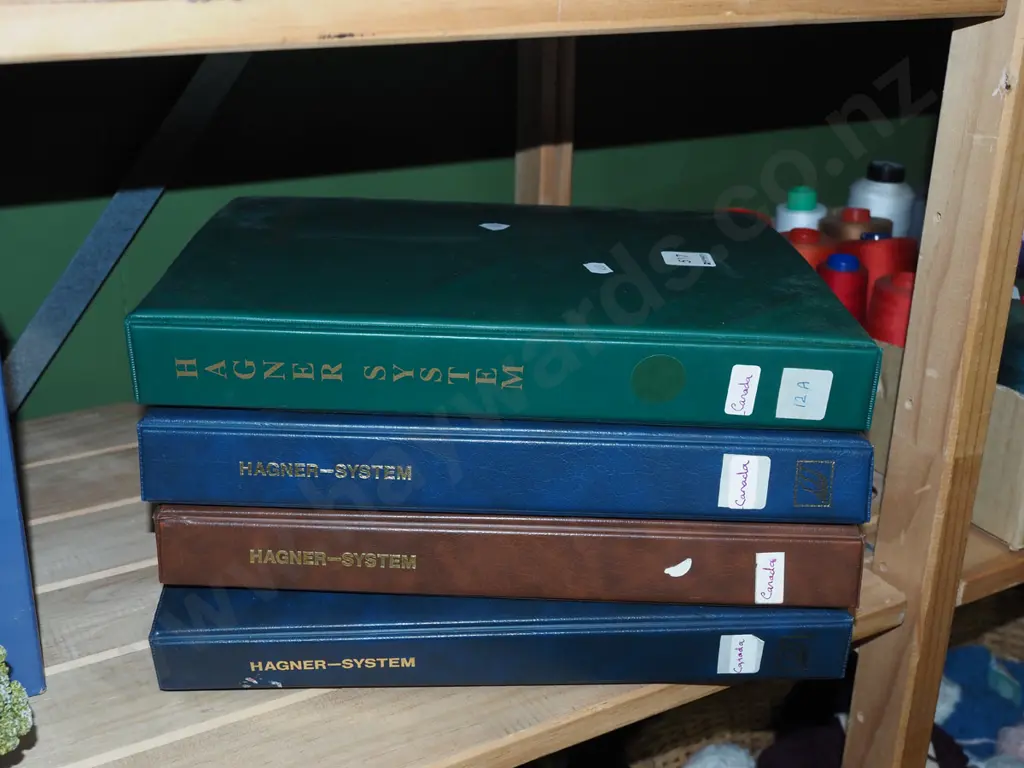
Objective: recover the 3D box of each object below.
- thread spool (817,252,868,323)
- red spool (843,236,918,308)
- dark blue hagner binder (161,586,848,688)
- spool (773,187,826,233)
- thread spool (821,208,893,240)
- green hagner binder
[{"bbox_3d":[0.194,-0.026,0.749,0.045,0.108,0.045,0,25,0],"label":"thread spool"},{"bbox_3d":[0.227,-0.046,0.793,0.057,0.106,0.057,0,25,0],"label":"red spool"},{"bbox_3d":[-0.009,0.070,0.662,0.308,0.037,0.245,0,23,-4],"label":"dark blue hagner binder"},{"bbox_3d":[0.218,-0.098,0.964,0.040,0.107,0.040,1,23,-1],"label":"spool"},{"bbox_3d":[0.225,-0.066,0.833,0.054,0.107,0.054,0,25,0],"label":"thread spool"},{"bbox_3d":[-0.003,-0.052,0.626,0.308,0.042,0.245,2,23,0],"label":"green hagner binder"}]

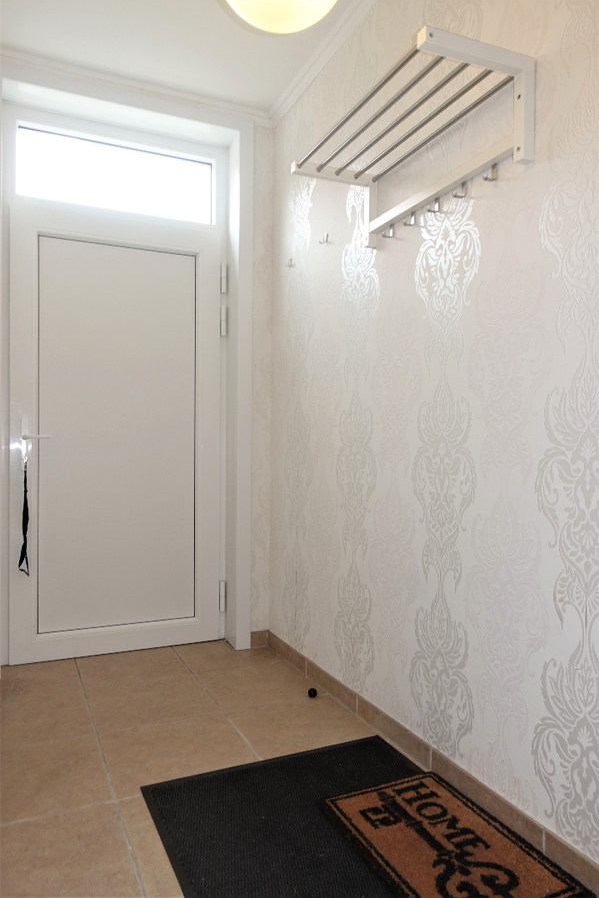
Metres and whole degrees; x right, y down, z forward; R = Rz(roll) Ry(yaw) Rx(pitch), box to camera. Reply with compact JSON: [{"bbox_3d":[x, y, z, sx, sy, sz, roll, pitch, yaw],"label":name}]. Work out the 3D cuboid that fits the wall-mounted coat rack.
[{"bbox_3d":[0.282,-0.851,1.778,0.338,0.255,0.742,0,0,-24],"label":"wall-mounted coat rack"}]

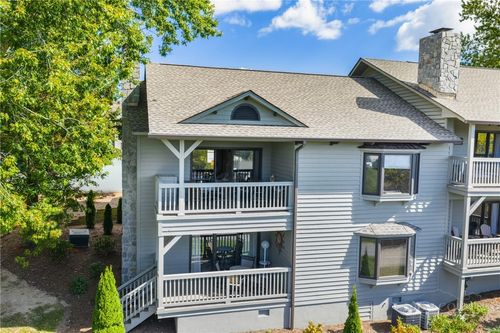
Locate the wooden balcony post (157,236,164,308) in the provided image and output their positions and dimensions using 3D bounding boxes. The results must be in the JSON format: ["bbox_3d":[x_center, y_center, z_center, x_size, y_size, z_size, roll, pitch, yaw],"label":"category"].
[{"bbox_3d":[-2.764,3.312,12.173,0.141,2.317,0.141,0,4,-15],"label":"wooden balcony post"}]

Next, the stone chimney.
[{"bbox_3d":[7.729,-4.123,15.951,0.882,2.799,1.292,0,4,-15],"label":"stone chimney"}]

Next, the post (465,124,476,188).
[{"bbox_3d":[7.737,-0.330,13.623,0.141,2.241,0.141,0,4,-15],"label":"post"}]

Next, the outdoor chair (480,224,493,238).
[{"bbox_3d":[10.156,3.021,16.590,0.740,0.950,0.820,2,4,14],"label":"outdoor chair"}]

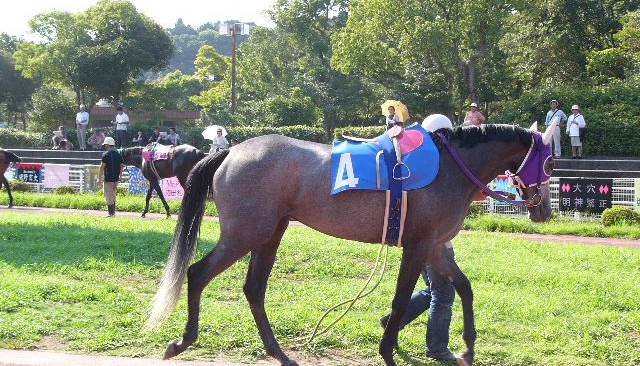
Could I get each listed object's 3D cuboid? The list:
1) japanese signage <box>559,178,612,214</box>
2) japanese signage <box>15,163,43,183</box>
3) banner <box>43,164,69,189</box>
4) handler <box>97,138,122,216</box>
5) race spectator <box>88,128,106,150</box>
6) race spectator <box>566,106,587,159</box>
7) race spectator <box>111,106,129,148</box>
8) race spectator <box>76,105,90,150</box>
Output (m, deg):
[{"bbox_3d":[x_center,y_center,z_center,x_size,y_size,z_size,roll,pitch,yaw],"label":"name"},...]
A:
[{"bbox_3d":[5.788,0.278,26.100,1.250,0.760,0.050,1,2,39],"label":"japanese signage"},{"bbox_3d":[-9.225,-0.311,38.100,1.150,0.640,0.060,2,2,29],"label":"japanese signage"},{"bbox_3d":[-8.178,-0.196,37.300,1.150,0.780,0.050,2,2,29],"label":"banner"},{"bbox_3d":[-4.501,-0.128,25.700,0.420,1.720,0.520,2,2,41],"label":"handler"},{"bbox_3d":[-8.331,-1.655,45.000,0.650,0.860,0.650,1,2,30],"label":"race spectator"},{"bbox_3d":[7.626,-1.516,35.800,0.550,1.610,0.360,1,2,16],"label":"race spectator"},{"bbox_3d":[-7.441,-2.030,44.600,0.550,1.660,0.420,1,2,25],"label":"race spectator"},{"bbox_3d":[-8.855,-2.089,45.000,0.520,1.720,0.380,1,2,23],"label":"race spectator"}]

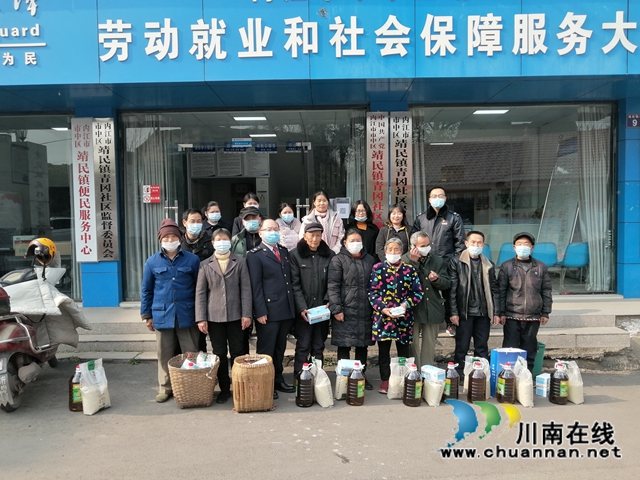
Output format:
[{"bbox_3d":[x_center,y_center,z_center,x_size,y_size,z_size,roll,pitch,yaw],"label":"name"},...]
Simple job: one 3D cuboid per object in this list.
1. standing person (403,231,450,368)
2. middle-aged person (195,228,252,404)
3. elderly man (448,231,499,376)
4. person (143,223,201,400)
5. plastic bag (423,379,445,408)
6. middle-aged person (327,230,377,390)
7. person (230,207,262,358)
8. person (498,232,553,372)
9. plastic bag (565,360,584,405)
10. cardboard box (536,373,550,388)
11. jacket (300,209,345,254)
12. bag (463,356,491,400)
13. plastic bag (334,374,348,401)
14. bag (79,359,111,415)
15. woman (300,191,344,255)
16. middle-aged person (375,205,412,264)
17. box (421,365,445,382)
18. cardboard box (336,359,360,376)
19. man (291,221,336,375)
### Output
[{"bbox_3d":[1.065,0.667,4.946,0.460,1.510,0.380,-2,3,-14],"label":"standing person"},{"bbox_3d":[-0.887,0.688,4.589,0.520,1.560,0.340,-1,3,-5],"label":"middle-aged person"},{"bbox_3d":[1.514,0.661,4.925,0.490,1.510,0.340,-1,3,3],"label":"elderly man"},{"bbox_3d":[-1.379,0.644,4.635,0.520,1.660,0.360,-1,3,-7],"label":"person"},{"bbox_3d":[1.015,1.317,4.425,0.190,0.260,0.130,-1,3,-11],"label":"plastic bag"},{"bbox_3d":[0.313,0.660,4.934,0.500,1.548,0.340,-1,3,-8],"label":"middle-aged person"},{"bbox_3d":[-0.715,0.529,5.132,0.500,1.690,0.300,-1,4,-3],"label":"person"},{"bbox_3d":[2.115,0.698,5.137,0.550,1.551,0.360,-1,3,12],"label":"person"},{"bbox_3d":[2.213,1.224,4.343,0.170,0.350,0.120,1,4,20],"label":"plastic bag"},{"bbox_3d":[2.175,1.339,4.824,0.100,0.100,0.180,1,4,45],"label":"cardboard box"},{"bbox_3d":[0.029,-0.006,5.765,0.500,0.660,0.280,-1,4,-2],"label":"jacket"},{"bbox_3d":[1.443,1.247,4.604,0.240,0.370,0.140,0,3,18],"label":"bag"},{"bbox_3d":[0.253,1.323,4.592,0.200,0.250,0.120,-1,3,10],"label":"plastic bag"},{"bbox_3d":[-1.989,1.279,4.404,0.230,0.430,0.140,-3,3,-38],"label":"bag"},{"bbox_3d":[0.029,0.276,5.868,0.500,1.660,0.340,-1,3,1],"label":"woman"},{"bbox_3d":[0.877,0.383,5.794,0.460,1.586,0.300,-1,4,0],"label":"middle-aged person"},{"bbox_3d":[0.987,1.163,4.342,0.098,0.076,0.182,-3,3,-38],"label":"box"},{"bbox_3d":[0.271,1.154,4.517,0.185,0.090,0.100,-5,25,-10],"label":"cardboard box"},{"bbox_3d":[-0.075,0.623,5.012,0.480,1.596,0.380,-1,2,-3],"label":"man"}]

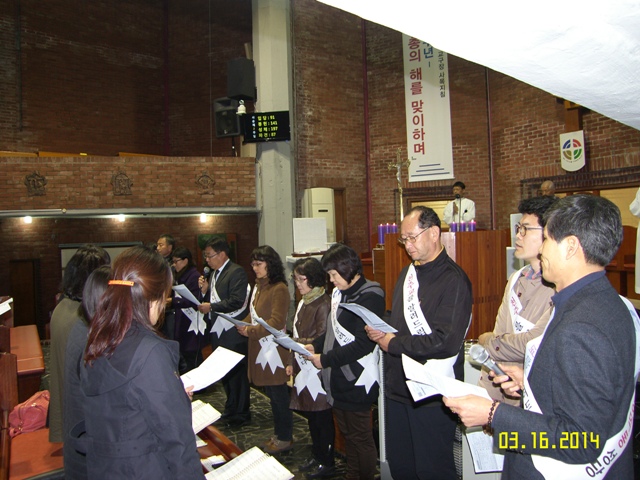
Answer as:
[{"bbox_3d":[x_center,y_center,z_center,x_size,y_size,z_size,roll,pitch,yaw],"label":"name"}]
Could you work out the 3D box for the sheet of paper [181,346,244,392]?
[{"bbox_3d":[-0.431,0.500,2.000,0.280,0.050,0.210,-38,27,-18],"label":"sheet of paper"}]

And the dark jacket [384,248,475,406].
[{"bbox_3d":[0.493,0.389,2.330,0.370,0.710,0.490,-1,-3,-25],"label":"dark jacket"}]

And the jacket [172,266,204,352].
[{"bbox_3d":[-1.318,0.691,5.150,0.330,0.860,0.430,-1,-3,-30],"label":"jacket"}]

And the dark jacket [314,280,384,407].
[{"bbox_3d":[0.161,0.589,2.920,0.400,0.760,0.470,-1,-3,-32],"label":"dark jacket"}]

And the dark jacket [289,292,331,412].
[{"bbox_3d":[-0.059,0.782,3.600,0.310,0.840,0.420,-1,-3,-25],"label":"dark jacket"}]

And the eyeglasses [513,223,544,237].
[{"bbox_3d":[0.815,-0.035,1.930,0.140,0.045,0.140,-2,-2,-5],"label":"eyeglasses"}]

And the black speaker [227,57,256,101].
[{"bbox_3d":[-1.258,-2.589,8.300,0.370,0.650,0.350,-4,-3,42],"label":"black speaker"}]

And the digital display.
[{"bbox_3d":[-0.842,-1.779,8.150,0.750,0.460,0.090,-2,3,5],"label":"digital display"}]

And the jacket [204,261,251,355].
[{"bbox_3d":[-0.831,0.600,4.600,0.390,0.820,0.470,0,-3,-37],"label":"jacket"}]

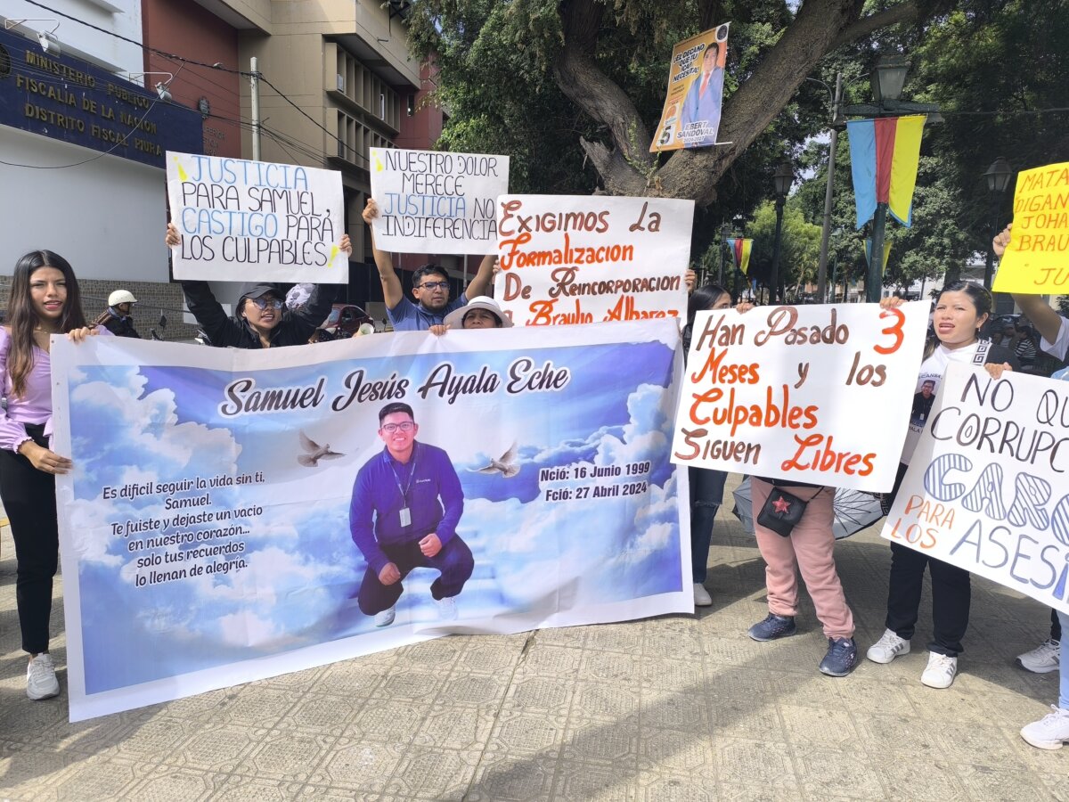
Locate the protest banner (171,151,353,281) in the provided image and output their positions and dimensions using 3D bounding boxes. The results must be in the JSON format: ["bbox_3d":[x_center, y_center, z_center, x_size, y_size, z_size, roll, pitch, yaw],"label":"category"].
[{"bbox_3d":[-1.082,-0.713,2.828,0.660,0.485,0.030,-3,0,-30],"label":"protest banner"}]

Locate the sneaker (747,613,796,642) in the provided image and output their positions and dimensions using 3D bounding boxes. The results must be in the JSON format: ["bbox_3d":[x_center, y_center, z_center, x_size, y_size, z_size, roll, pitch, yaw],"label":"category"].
[{"bbox_3d":[1.062,0.998,3.160,0.245,0.098,0.095,-3,9,-23],"label":"sneaker"}]

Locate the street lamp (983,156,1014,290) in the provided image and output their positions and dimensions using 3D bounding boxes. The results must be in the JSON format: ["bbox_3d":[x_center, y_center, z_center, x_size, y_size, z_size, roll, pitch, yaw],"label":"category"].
[{"bbox_3d":[6.289,-1.518,9.845,0.450,3.770,0.450,2,7,0],"label":"street lamp"}]

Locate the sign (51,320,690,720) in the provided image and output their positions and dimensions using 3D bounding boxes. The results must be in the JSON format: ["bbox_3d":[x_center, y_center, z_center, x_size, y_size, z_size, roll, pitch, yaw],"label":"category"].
[{"bbox_3d":[-0.465,0.356,2.761,2.370,1.290,0.170,-3,0,-18],"label":"sign"}]

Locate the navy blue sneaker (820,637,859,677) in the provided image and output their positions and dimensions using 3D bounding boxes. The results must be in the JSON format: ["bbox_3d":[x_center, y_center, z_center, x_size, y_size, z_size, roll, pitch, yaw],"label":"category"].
[{"bbox_3d":[1.247,1.033,2.895,0.095,0.098,0.245,7,10,36],"label":"navy blue sneaker"}]

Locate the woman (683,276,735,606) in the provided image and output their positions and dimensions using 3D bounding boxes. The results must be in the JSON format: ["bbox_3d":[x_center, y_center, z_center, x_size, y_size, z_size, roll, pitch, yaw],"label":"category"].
[{"bbox_3d":[0.865,0.213,3.601,0.480,1.590,0.400,-2,8,-23],"label":"woman"}]

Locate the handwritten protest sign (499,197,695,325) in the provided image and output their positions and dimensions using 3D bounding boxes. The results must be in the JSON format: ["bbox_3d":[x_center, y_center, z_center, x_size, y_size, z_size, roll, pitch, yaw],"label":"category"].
[{"bbox_3d":[0.269,-0.618,3.345,0.915,0.660,0.030,1,9,-2],"label":"handwritten protest sign"}]

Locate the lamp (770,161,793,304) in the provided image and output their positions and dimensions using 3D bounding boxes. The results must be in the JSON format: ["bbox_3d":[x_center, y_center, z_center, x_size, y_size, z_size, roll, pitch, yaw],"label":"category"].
[{"bbox_3d":[4.843,-2.628,14.299,0.450,4.220,0.450,2,8,9],"label":"lamp"}]

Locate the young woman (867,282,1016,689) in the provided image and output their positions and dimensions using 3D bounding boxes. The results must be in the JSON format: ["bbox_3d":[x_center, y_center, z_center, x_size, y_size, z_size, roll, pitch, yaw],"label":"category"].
[{"bbox_3d":[1.632,0.312,2.936,0.520,1.600,0.440,8,9,40],"label":"young woman"}]

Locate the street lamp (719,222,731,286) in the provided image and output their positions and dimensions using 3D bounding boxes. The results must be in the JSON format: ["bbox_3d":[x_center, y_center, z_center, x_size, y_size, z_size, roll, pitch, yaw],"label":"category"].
[{"bbox_3d":[4.663,-2.548,17.832,0.450,3.740,0.450,2,7,0],"label":"street lamp"}]

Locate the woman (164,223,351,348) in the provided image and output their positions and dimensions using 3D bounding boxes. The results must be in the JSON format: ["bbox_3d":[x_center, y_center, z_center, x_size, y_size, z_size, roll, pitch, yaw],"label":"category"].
[{"bbox_3d":[-1.145,0.150,3.066,0.720,1.740,0.500,-2,8,-28],"label":"woman"}]

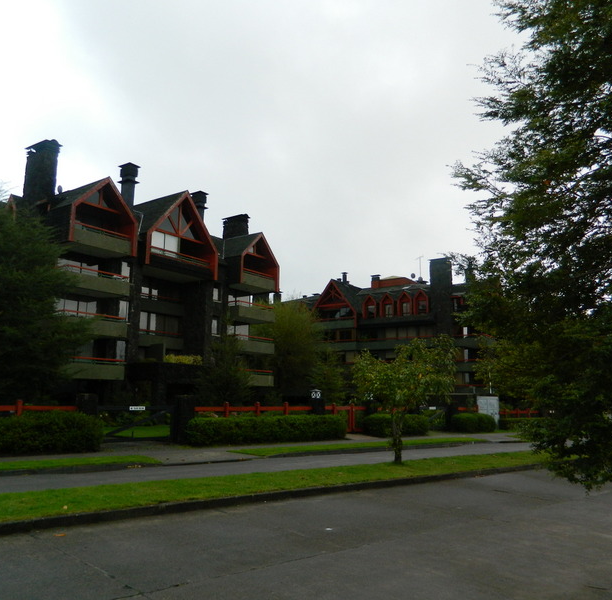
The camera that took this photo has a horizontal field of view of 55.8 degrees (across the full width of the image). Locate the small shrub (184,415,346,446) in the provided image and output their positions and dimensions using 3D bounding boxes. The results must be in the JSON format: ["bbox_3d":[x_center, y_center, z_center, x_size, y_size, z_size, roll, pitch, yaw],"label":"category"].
[{"bbox_3d":[-1.369,5.228,23.508,7.272,1.066,1.300,10,-13,-41],"label":"small shrub"}]

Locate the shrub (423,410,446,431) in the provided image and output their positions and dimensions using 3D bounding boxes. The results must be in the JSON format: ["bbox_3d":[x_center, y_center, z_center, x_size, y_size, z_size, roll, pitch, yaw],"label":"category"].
[{"bbox_3d":[7.991,7.510,35.997,1.198,1.202,1.198,1,-10,0],"label":"shrub"}]

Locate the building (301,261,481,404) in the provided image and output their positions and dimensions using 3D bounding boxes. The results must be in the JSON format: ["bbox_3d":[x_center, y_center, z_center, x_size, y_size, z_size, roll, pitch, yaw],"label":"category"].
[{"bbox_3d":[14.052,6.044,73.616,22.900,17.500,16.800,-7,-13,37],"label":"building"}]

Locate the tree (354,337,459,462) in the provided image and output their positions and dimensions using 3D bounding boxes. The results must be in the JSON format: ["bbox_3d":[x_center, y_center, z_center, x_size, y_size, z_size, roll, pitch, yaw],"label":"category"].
[{"bbox_3d":[2.717,2.741,15.885,2.842,3.372,2.842,1,-10,0],"label":"tree"}]

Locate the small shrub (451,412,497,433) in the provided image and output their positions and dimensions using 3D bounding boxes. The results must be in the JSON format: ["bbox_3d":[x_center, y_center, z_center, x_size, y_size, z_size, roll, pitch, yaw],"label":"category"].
[{"bbox_3d":[10.043,7.326,34.610,2.655,1.124,1.400,10,-13,-41],"label":"small shrub"}]

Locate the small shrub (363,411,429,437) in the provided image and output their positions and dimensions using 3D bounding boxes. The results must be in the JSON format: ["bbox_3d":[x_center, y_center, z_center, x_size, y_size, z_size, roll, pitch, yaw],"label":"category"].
[{"bbox_3d":[4.703,6.390,29.776,3.832,1.135,1.300,10,-13,-41],"label":"small shrub"}]

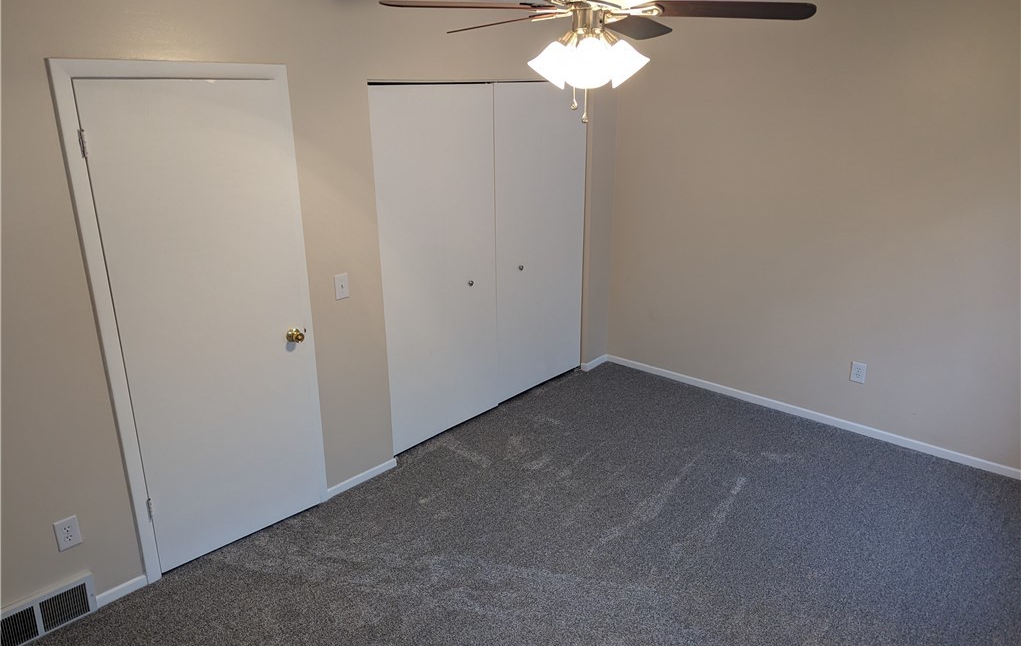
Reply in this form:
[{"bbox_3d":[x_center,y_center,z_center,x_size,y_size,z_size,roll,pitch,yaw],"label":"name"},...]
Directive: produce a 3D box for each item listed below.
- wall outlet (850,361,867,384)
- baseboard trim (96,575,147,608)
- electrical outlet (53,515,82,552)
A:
[{"bbox_3d":[2.119,0.303,4.314,0.079,0.124,0.010,15,23,39],"label":"wall outlet"},{"bbox_3d":[-1.620,1.125,2.963,0.014,0.056,0.198,15,23,39],"label":"baseboard trim"},{"bbox_3d":[-1.713,0.816,2.745,0.010,0.124,0.079,15,23,39],"label":"electrical outlet"}]

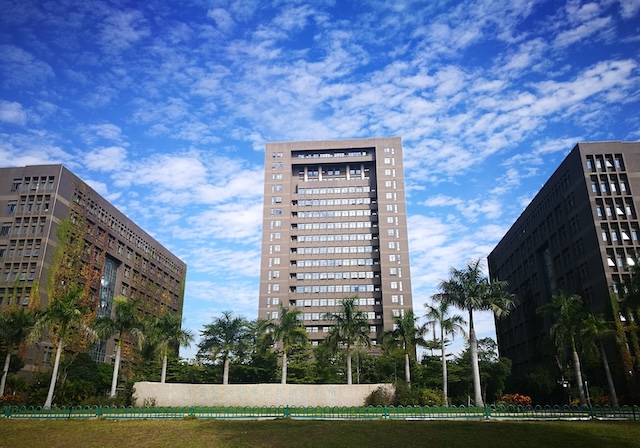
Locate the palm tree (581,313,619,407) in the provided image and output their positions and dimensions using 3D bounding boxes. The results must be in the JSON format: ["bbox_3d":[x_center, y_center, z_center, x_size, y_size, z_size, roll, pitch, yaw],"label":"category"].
[{"bbox_3d":[20.683,9.844,36.331,2.960,6.657,2.960,0,-20,0],"label":"palm tree"}]

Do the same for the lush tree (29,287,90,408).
[{"bbox_3d":[-18.240,8.300,34.280,4.560,8.190,4.470,0,-21,0],"label":"lush tree"}]

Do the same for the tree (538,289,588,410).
[{"bbox_3d":[17.925,8.937,36.130,3.762,8.223,3.762,0,-20,0],"label":"tree"}]

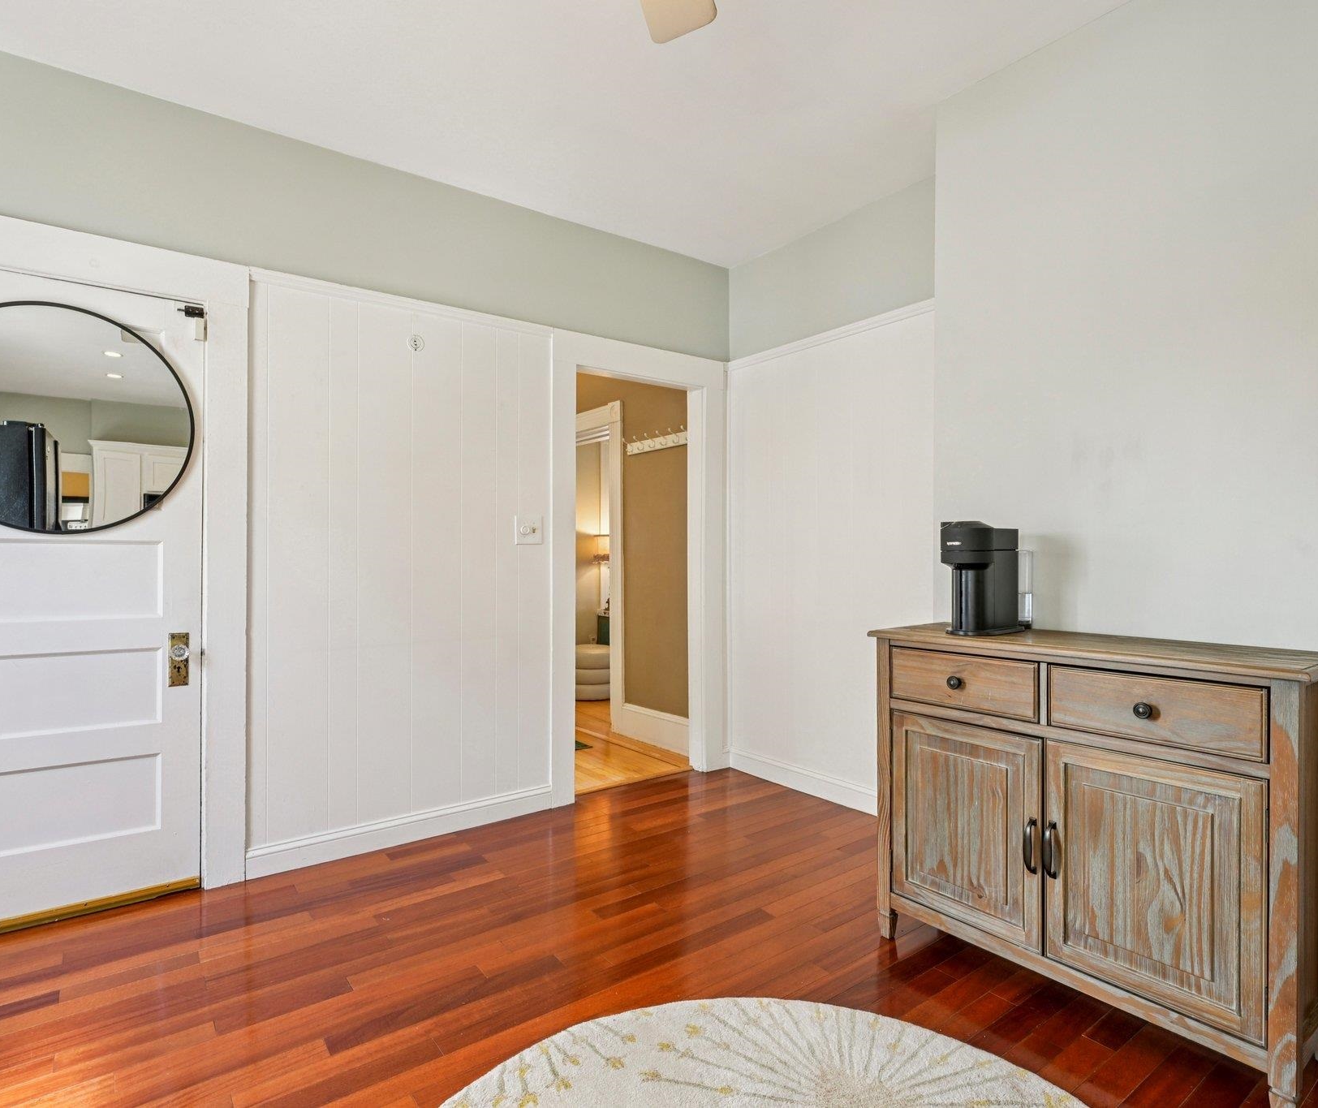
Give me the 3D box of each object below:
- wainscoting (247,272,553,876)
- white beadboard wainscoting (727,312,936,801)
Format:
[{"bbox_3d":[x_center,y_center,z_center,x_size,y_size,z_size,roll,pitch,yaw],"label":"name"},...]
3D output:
[{"bbox_3d":[-0.960,0.073,2.946,1.200,2.130,0.032,0,0,-37],"label":"wainscoting"},{"bbox_3d":[0.793,0.071,3.377,0.032,2.147,1.384,0,0,-37],"label":"white beadboard wainscoting"}]

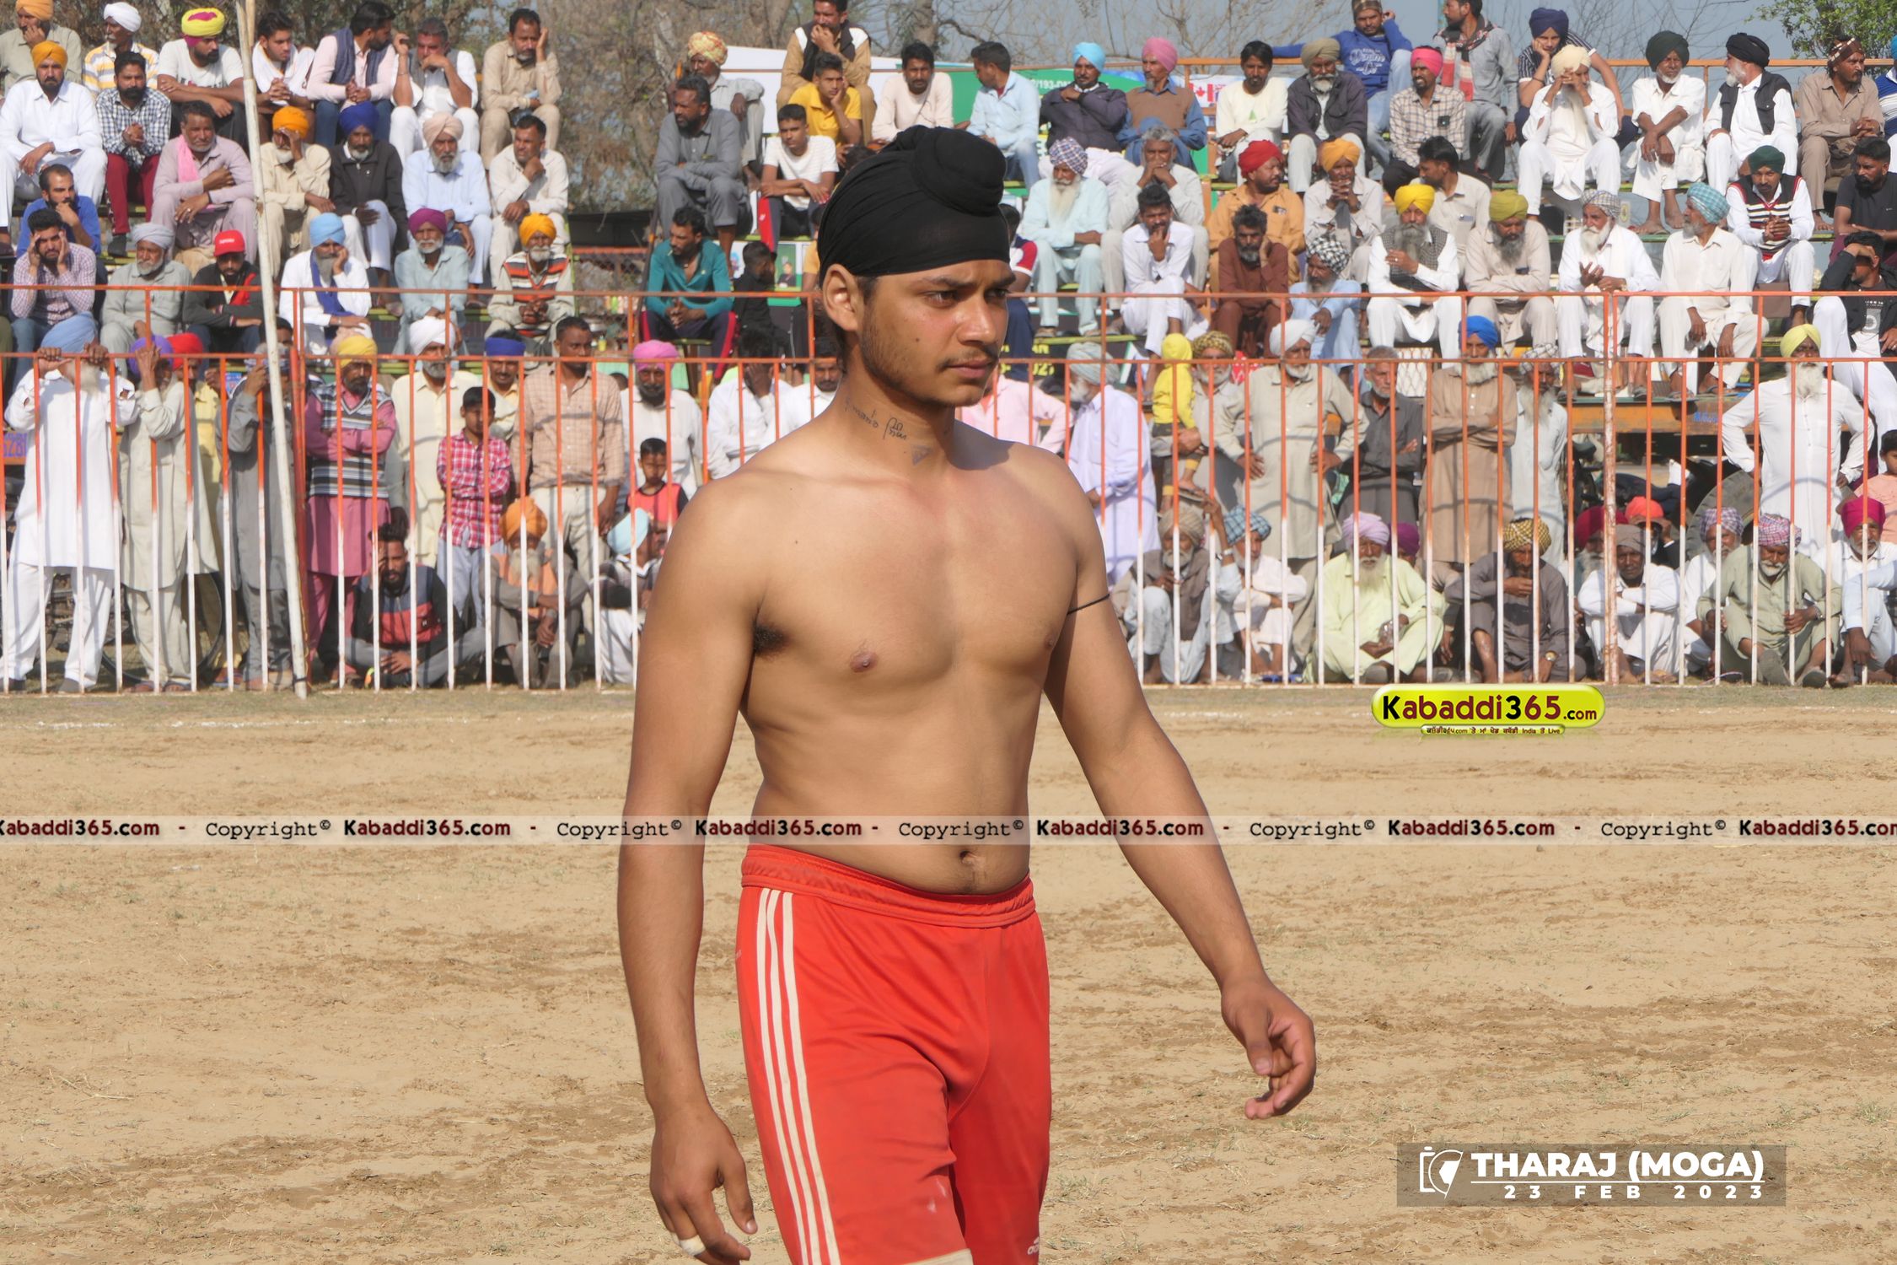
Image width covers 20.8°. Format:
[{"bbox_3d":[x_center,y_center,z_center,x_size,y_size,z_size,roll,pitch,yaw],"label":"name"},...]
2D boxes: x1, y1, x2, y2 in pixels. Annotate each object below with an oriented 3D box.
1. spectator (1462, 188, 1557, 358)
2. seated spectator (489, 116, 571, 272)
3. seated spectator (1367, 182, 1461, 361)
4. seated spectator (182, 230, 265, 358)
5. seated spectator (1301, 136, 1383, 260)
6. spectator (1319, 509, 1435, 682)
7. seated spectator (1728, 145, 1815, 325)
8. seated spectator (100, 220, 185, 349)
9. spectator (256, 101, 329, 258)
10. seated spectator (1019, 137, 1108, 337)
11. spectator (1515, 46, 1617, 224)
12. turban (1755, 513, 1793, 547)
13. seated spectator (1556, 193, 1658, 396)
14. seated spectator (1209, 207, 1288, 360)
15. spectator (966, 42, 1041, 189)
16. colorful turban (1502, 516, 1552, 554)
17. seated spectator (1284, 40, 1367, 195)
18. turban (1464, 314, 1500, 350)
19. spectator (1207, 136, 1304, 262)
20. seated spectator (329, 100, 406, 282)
[{"bbox_3d":[3.150,-1.923,29.000,0.530,1.132,0.750,0,3,0],"label":"spectator"},{"bbox_3d":[-2.420,-2.464,29.800,0.480,1.061,0.720,0,3,5],"label":"seated spectator"},{"bbox_3d":[2.614,-1.948,29.000,0.550,1.166,0.750,0,3,3],"label":"seated spectator"},{"bbox_3d":[-3.831,-1.623,27.300,0.500,1.019,0.720,0,3,-3],"label":"seated spectator"},{"bbox_3d":[2.153,-2.173,28.300,0.470,1.097,0.720,0,3,-3],"label":"seated spectator"},{"bbox_3d":[2.052,-0.170,24.700,0.570,0.823,0.680,0,3,-8],"label":"spectator"},{"bbox_3d":[4.460,-2.118,28.000,0.474,1.053,0.780,0,3,-4],"label":"seated spectator"},{"bbox_3d":[-4.271,-1.660,27.400,0.480,1.038,0.740,1,3,12],"label":"seated spectator"},{"bbox_3d":[-3.481,-2.286,27.500,0.403,1.050,0.750,0,3,-5],"label":"spectator"},{"bbox_3d":[0.632,-2.173,28.400,0.490,1.101,0.740,0,3,4],"label":"seated spectator"},{"bbox_3d":[3.614,-2.901,30.200,0.580,1.067,0.750,0,3,2],"label":"spectator"},{"bbox_3d":[3.891,-0.479,24.250,0.200,0.160,0.240,0,18,5],"label":"turban"},{"bbox_3d":[3.491,-1.783,27.300,0.560,1.074,0.750,0,3,12],"label":"seated spectator"},{"bbox_3d":[1.651,-1.883,28.200,0.460,0.905,0.720,0,3,-2],"label":"seated spectator"},{"bbox_3d":[0.316,-2.883,30.200,0.500,1.153,0.750,1,3,19],"label":"spectator"},{"bbox_3d":[2.768,-0.461,24.700,0.230,0.170,0.250,0,18,3],"label":"colorful turban"},{"bbox_3d":[2.126,-2.786,29.100,0.480,1.111,0.740,0,3,4],"label":"seated spectator"},{"bbox_3d":[2.597,-1.462,25.200,0.195,0.165,0.235,1,3,15],"label":"turban"},{"bbox_3d":[1.656,-2.119,27.800,0.540,1.078,0.750,-1,3,-14],"label":"spectator"},{"bbox_3d":[-3.225,-2.382,28.700,0.460,1.144,0.750,0,3,0],"label":"seated spectator"}]

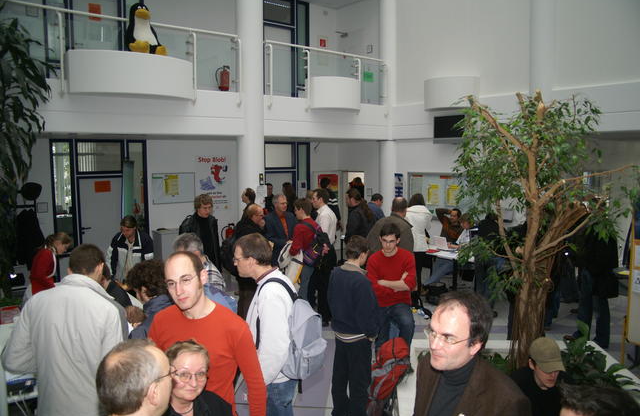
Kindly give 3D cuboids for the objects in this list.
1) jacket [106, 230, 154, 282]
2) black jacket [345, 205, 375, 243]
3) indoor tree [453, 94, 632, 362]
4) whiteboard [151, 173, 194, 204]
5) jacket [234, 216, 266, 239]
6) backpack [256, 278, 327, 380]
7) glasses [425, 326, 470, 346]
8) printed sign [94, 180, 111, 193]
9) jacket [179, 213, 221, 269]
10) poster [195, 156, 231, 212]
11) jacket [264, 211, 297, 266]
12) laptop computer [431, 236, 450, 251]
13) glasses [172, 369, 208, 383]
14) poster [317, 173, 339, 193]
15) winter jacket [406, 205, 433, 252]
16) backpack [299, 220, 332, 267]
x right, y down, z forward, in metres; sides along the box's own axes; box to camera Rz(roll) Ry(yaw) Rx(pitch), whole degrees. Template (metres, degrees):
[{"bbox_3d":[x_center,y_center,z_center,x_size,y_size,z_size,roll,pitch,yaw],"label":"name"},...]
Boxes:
[{"bbox_3d":[-2.038,0.537,5.200,0.520,0.650,0.330,-1,6,-6],"label":"jacket"},{"bbox_3d":[0.540,0.300,6.400,0.300,0.700,0.470,5,8,41],"label":"black jacket"},{"bbox_3d":[1.716,0.217,3.650,1.300,2.200,1.200,3,7,25],"label":"indoor tree"},{"bbox_3d":[-3.079,-0.414,10.083,0.910,0.640,0.025,-4,7,-37],"label":"whiteboard"},{"bbox_3d":[-0.792,0.399,5.100,0.360,0.640,0.470,2,6,18],"label":"jacket"},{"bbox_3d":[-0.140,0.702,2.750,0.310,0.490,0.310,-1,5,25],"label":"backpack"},{"bbox_3d":[0.426,0.410,1.530,0.140,0.045,0.138,-4,7,-31],"label":"glasses"},{"bbox_3d":[-4.184,-0.409,9.246,0.290,0.210,0.010,-4,7,-37],"label":"printed sign"},{"bbox_3d":[-1.382,0.430,5.500,0.460,0.740,0.290,-3,7,-27],"label":"jacket"},{"bbox_3d":[-2.371,-0.531,10.608,0.810,1.250,0.015,-4,7,-37],"label":"poster"},{"bbox_3d":[-0.490,0.375,6.100,0.470,0.730,0.280,-4,7,-33],"label":"jacket"},{"bbox_3d":[2.127,0.601,8.235,0.280,0.220,0.320,-4,7,-37],"label":"laptop computer"},{"bbox_3d":[-0.505,0.627,1.856,0.137,0.045,0.130,-2,3,-20],"label":"glasses"},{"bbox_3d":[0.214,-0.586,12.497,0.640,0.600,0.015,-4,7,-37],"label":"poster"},{"bbox_3d":[1.403,0.291,6.800,0.420,0.650,0.280,2,6,18],"label":"winter jacket"},{"bbox_3d":[-0.029,0.418,5.500,0.220,0.480,0.320,3,7,29],"label":"backpack"}]

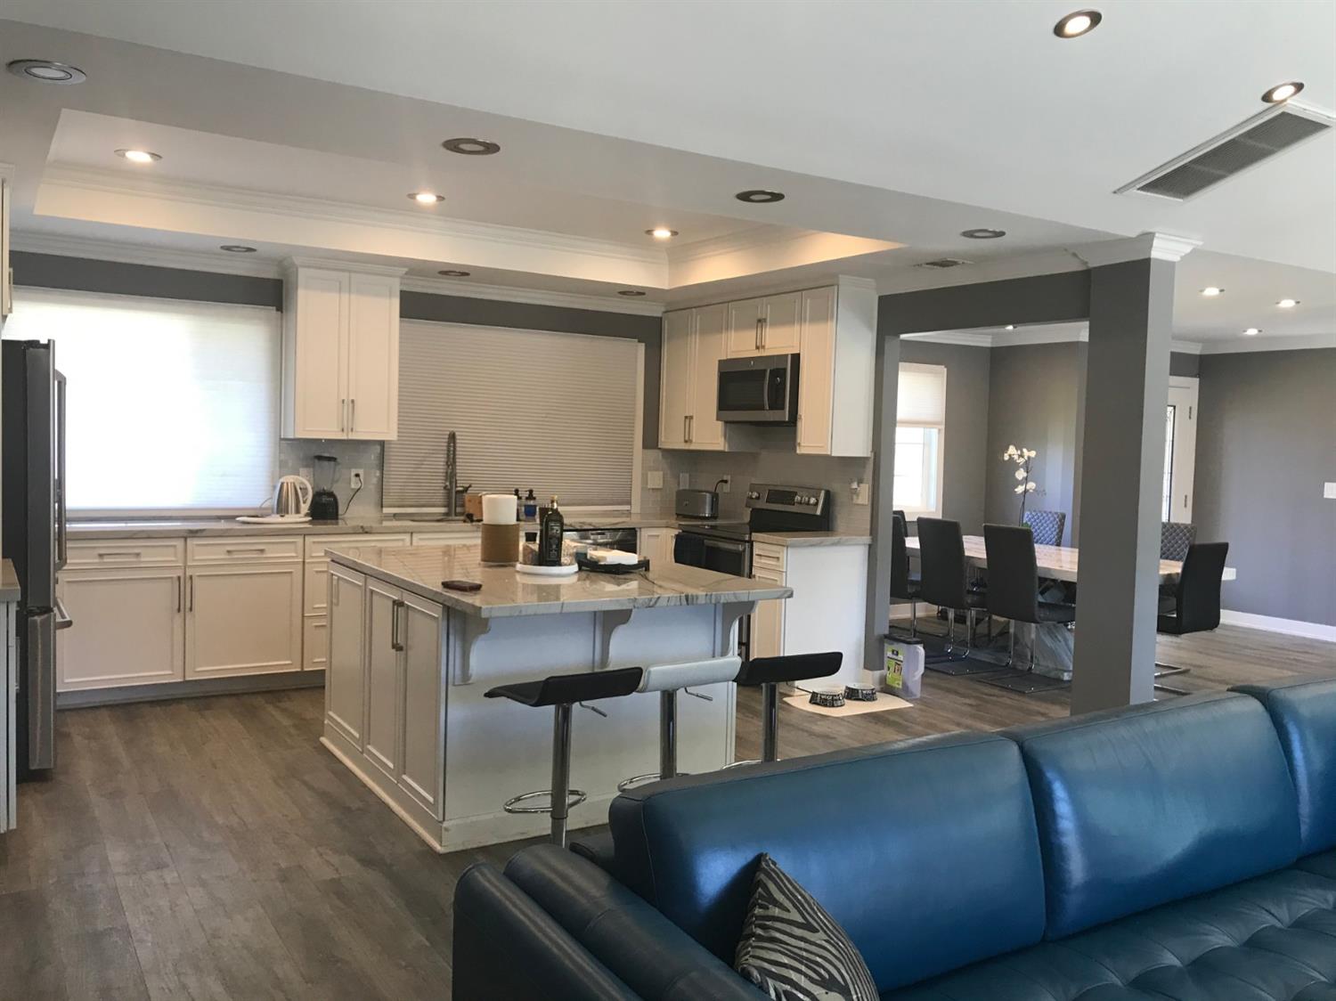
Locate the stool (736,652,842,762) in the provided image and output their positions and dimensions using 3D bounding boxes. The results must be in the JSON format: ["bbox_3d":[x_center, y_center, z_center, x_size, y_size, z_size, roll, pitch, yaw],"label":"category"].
[{"bbox_3d":[0.355,0.894,3.882,0.381,0.728,0.381,0,4,-27],"label":"stool"}]

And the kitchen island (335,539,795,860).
[{"bbox_3d":[-0.581,0.736,4.622,1.297,0.905,1.876,0,4,-32],"label":"kitchen island"}]

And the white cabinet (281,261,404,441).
[{"bbox_3d":[-1.954,-0.888,6.464,0.653,1.040,0.366,0,4,-32],"label":"white cabinet"}]

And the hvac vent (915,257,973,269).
[{"bbox_3d":[1.487,-1.265,5.833,0.231,0.020,0.271,0,4,-32],"label":"hvac vent"}]

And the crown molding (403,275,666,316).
[{"bbox_3d":[-0.888,-1.367,7.255,2.050,0.100,0.080,0,3,-32],"label":"crown molding"}]

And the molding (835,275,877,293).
[{"bbox_3d":[1.106,-1.246,6.198,0.320,0.080,0.060,0,3,-32],"label":"molding"}]

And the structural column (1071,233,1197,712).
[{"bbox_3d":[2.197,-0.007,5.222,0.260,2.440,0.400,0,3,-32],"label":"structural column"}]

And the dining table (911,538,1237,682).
[{"bbox_3d":[2.476,0.740,7.555,1.250,0.755,2.380,0,4,-32],"label":"dining table"}]

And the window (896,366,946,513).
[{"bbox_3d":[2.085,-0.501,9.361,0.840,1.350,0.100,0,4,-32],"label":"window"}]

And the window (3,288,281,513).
[{"bbox_3d":[-2.983,-0.532,6.056,1.564,1.223,0.079,0,4,-32],"label":"window"}]

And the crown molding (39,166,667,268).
[{"bbox_3d":[-1.497,-1.578,6.104,3.615,0.100,0.090,0,4,-32],"label":"crown molding"}]

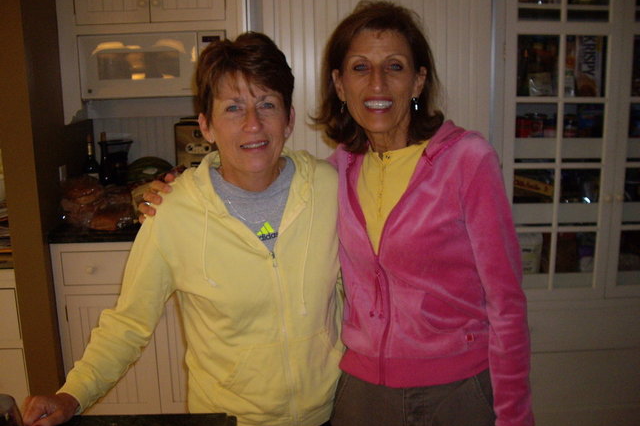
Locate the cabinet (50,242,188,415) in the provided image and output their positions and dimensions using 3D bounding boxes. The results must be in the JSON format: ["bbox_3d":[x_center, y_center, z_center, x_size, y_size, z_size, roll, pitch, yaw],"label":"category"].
[{"bbox_3d":[-0.673,0.471,3.184,0.790,0.875,0.640,-1,12,-1],"label":"cabinet"}]

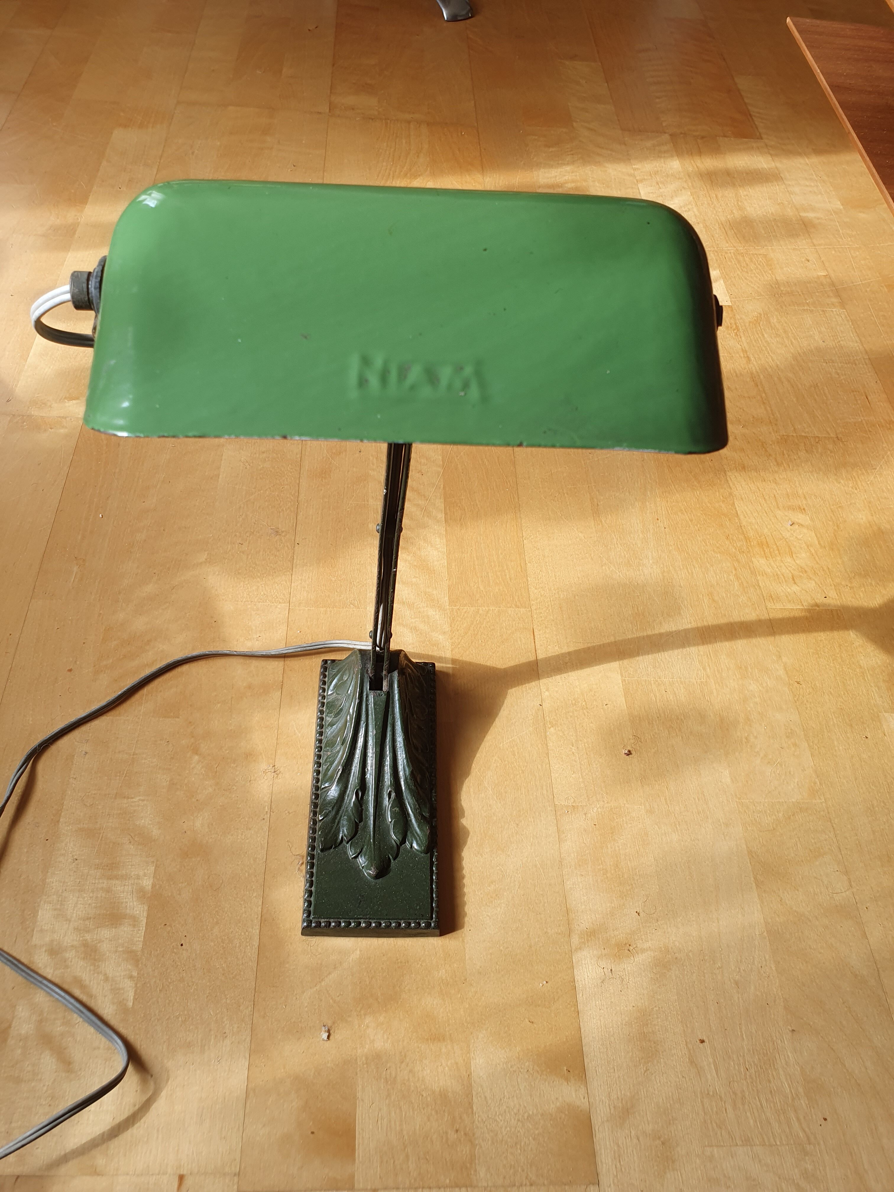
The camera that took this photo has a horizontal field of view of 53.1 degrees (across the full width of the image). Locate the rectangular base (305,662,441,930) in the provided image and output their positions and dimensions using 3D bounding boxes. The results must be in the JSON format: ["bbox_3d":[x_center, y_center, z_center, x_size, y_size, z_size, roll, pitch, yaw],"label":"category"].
[{"bbox_3d":[-0.048,0.119,0.610,0.088,0.055,0.203,2,53,-5],"label":"rectangular base"}]

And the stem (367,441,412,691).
[{"bbox_3d":[-0.034,-0.029,0.517,0.016,0.300,0.050,3,60,-6],"label":"stem"}]

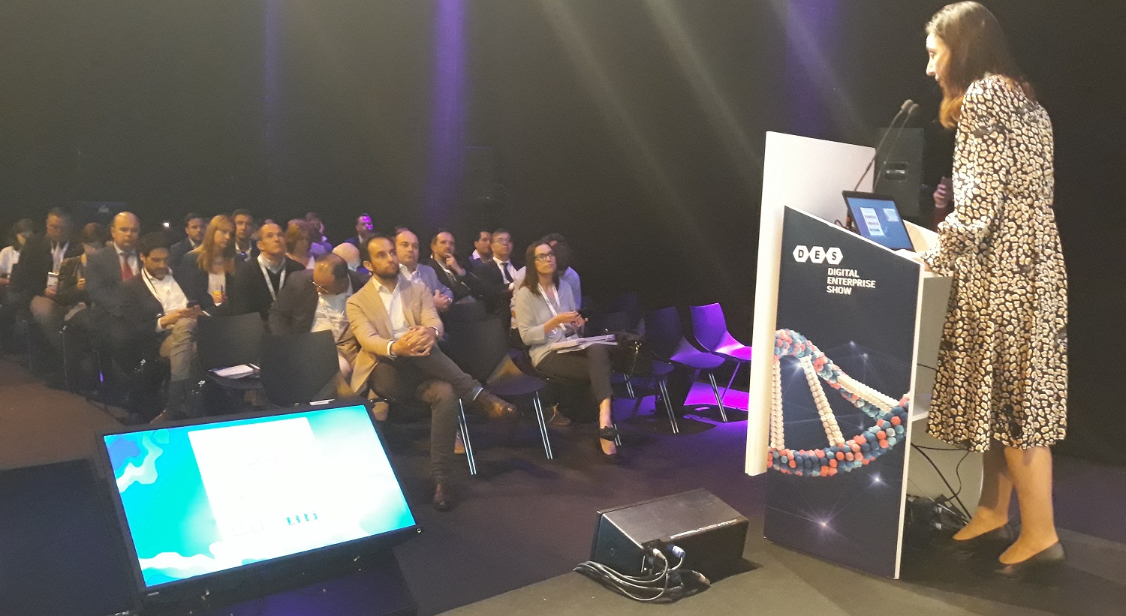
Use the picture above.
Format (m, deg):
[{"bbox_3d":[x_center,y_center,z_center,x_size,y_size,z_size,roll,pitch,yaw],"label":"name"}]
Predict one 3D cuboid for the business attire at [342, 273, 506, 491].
[{"bbox_3d":[-0.725,0.340,4.509,0.600,1.000,0.720,-3,8,-42],"label":"business attire"}]

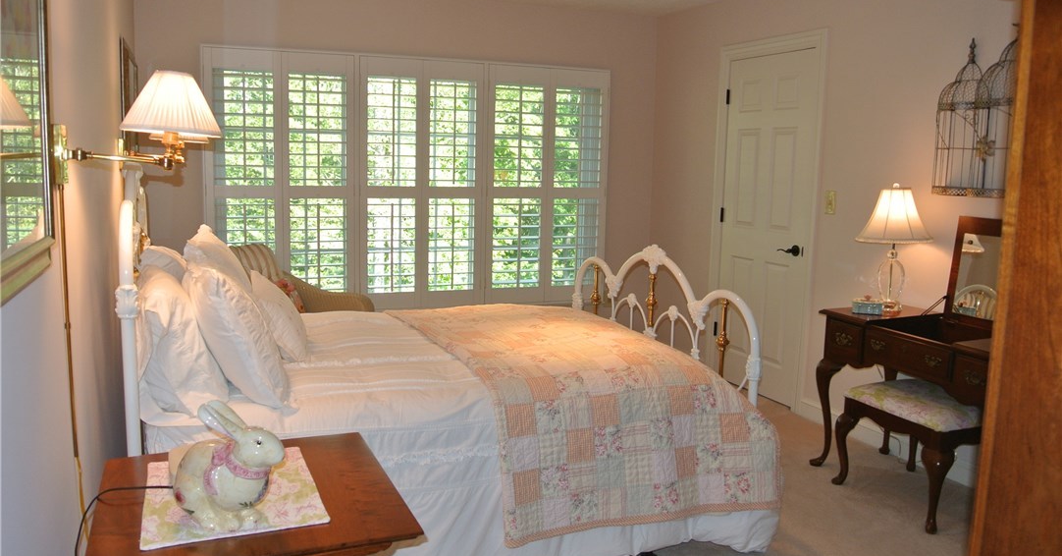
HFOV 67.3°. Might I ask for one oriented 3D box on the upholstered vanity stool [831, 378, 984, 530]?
[{"bbox_3d":[1.671,0.708,3.377,0.500,0.480,0.550,-3,10,-23],"label":"upholstered vanity stool"}]

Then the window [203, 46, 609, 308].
[{"bbox_3d":[-0.680,-0.577,5.214,2.645,1.650,0.100,-3,10,-23],"label":"window"}]

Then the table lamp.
[{"bbox_3d":[1.615,-0.131,3.531,0.340,0.575,0.340,-3,10,-23],"label":"table lamp"}]

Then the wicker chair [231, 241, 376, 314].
[{"bbox_3d":[-1.314,0.296,4.361,0.780,0.880,0.740,3,9,14],"label":"wicker chair"}]

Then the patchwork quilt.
[{"bbox_3d":[0.072,0.473,3.484,1.130,0.570,1.720,-3,10,-23],"label":"patchwork quilt"}]

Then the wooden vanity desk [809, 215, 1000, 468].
[{"bbox_3d":[1.754,0.365,3.247,0.550,1.200,1.070,-3,10,-23],"label":"wooden vanity desk"}]

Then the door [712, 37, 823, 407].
[{"bbox_3d":[1.390,-0.303,4.784,0.060,2.050,0.760,-3,10,-23],"label":"door"}]

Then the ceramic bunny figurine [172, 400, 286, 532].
[{"bbox_3d":[-0.639,0.382,1.697,0.230,0.240,0.165,2,9,4],"label":"ceramic bunny figurine"}]

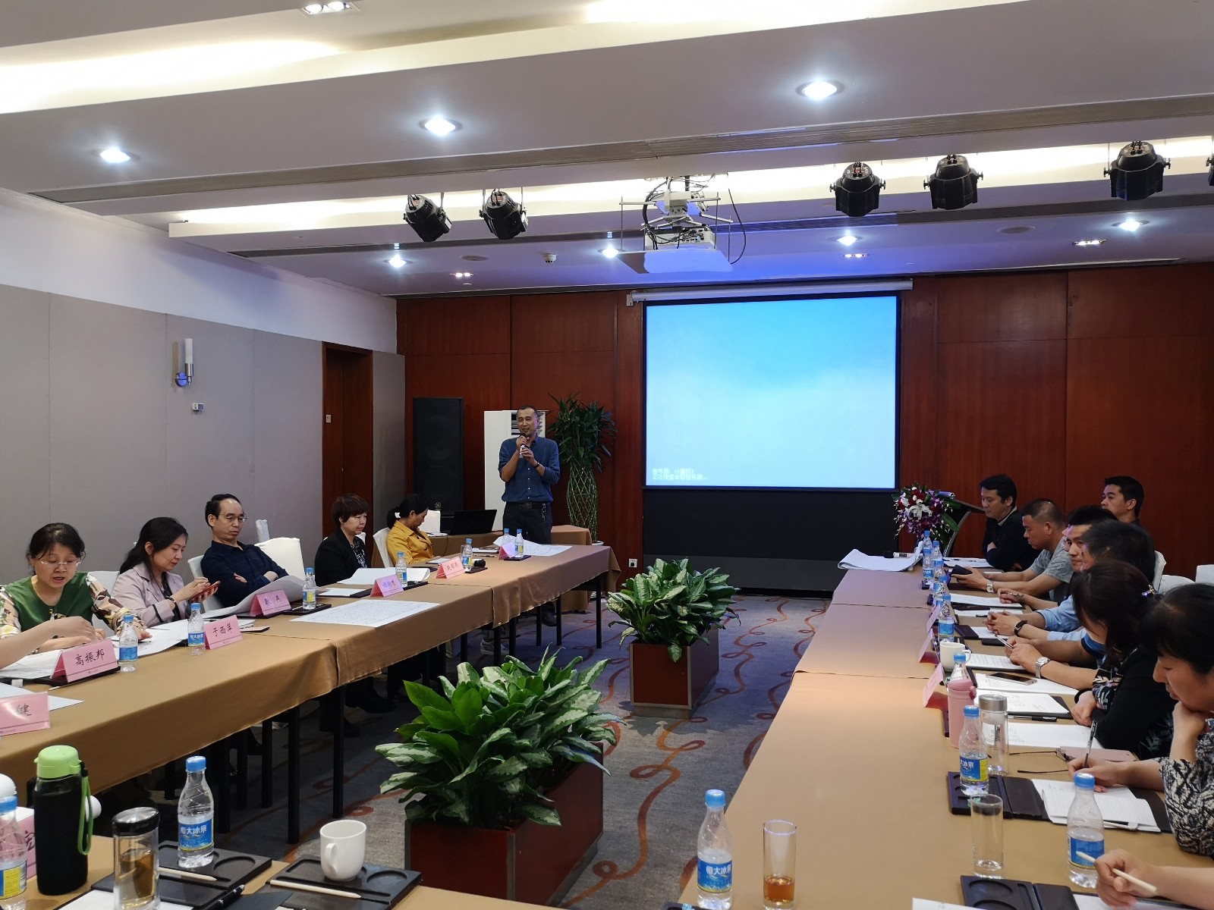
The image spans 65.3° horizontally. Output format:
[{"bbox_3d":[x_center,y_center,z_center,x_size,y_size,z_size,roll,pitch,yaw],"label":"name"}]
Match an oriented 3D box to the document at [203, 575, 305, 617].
[{"bbox_3d":[-1.700,0.673,4.600,0.360,0.130,0.450,0,1,20],"label":"document"}]

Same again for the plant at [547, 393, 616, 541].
[{"bbox_3d":[-0.228,0.394,9.250,0.640,1.970,0.640,0,1,0],"label":"plant"}]

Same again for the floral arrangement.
[{"bbox_3d":[2.419,0.444,7.200,0.500,0.460,0.400,1,1,30],"label":"floral arrangement"}]

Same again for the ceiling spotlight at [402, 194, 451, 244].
[{"bbox_3d":[-1.167,-1.537,6.150,0.310,0.270,0.280,0,-25,15],"label":"ceiling spotlight"}]

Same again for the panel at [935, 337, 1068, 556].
[{"bbox_3d":[3.660,0.124,8.840,1.130,2.380,0.040,1,1,17],"label":"panel"}]

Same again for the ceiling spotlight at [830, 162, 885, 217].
[{"bbox_3d":[1.462,-1.551,5.520,0.310,0.270,0.270,0,-40,15],"label":"ceiling spotlight"}]

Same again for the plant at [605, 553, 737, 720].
[{"bbox_3d":[0.404,1.026,5.543,0.590,0.840,1.000,1,1,17],"label":"plant"}]

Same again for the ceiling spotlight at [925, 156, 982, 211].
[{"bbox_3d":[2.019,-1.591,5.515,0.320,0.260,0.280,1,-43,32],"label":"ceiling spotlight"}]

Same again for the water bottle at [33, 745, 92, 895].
[{"bbox_3d":[-0.919,0.615,1.607,0.085,0.232,0.076,0,1,-30],"label":"water bottle"}]

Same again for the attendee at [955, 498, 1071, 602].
[{"bbox_3d":[2.245,0.832,4.977,0.820,1.220,0.500,1,1,18],"label":"attendee"}]

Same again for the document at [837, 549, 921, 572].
[{"bbox_3d":[1.802,0.673,6.201,0.530,0.100,0.620,1,1,17],"label":"document"}]

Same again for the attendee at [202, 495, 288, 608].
[{"bbox_3d":[-1.780,0.827,4.880,0.780,1.240,0.550,1,1,37],"label":"attendee"}]

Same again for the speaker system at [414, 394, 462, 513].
[{"bbox_3d":[-1.720,0.019,9.650,0.500,1.180,0.480,0,1,-5],"label":"speaker system"}]

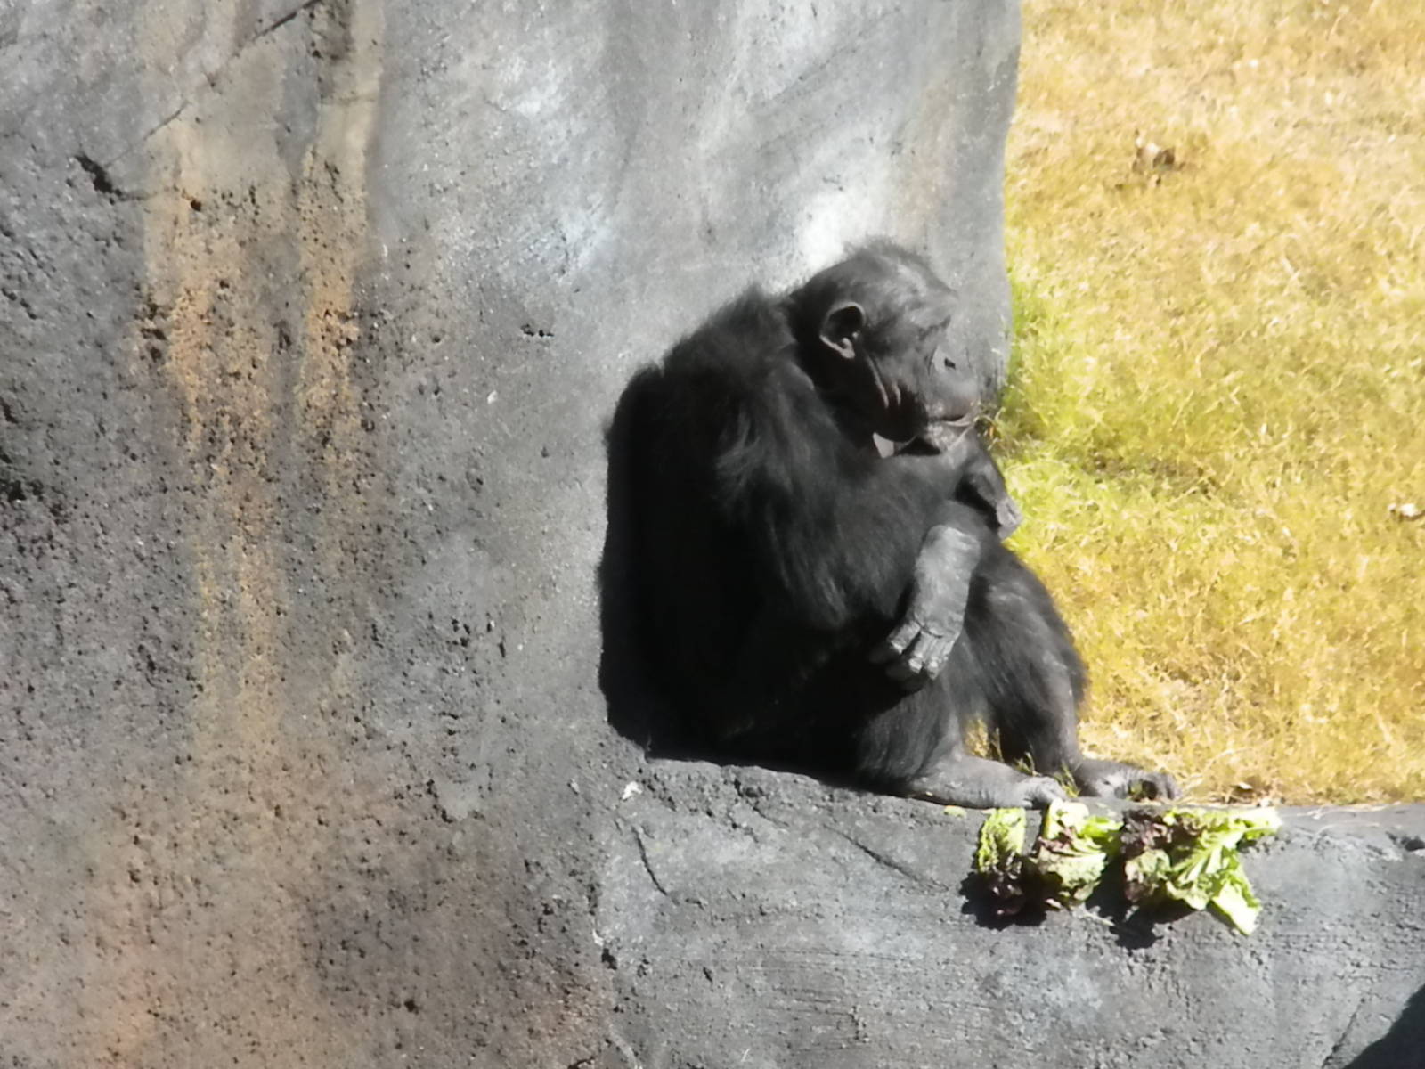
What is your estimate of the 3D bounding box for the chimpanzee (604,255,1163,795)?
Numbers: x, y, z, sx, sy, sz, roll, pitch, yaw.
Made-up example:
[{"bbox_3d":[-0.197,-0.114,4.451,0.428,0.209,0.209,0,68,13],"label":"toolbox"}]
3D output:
[{"bbox_3d":[0.231,-0.013,13.500,0.690,0.700,0.480,1,11,3],"label":"chimpanzee"}]

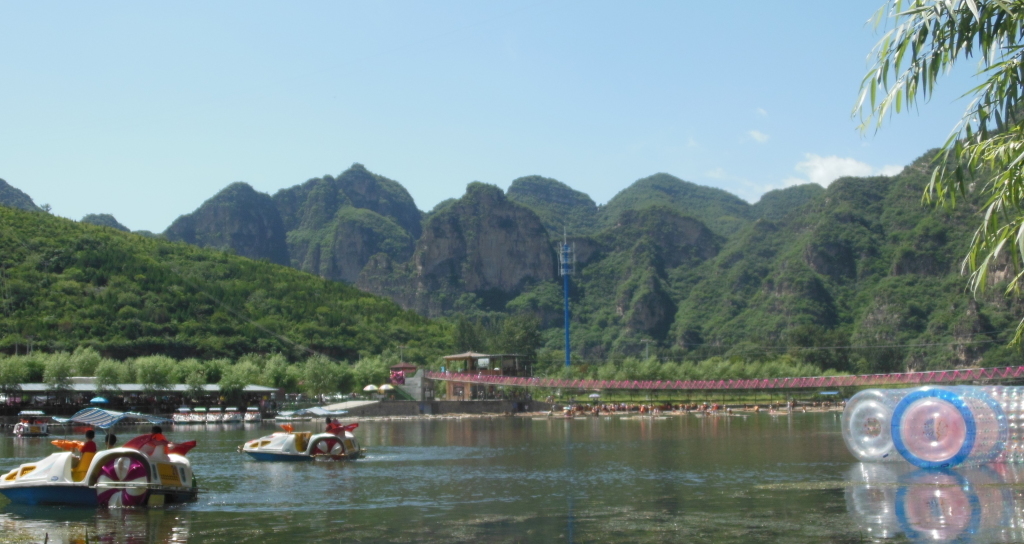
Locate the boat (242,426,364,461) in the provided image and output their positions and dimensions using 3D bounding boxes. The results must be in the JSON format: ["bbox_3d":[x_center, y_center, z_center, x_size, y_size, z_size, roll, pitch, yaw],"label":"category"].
[{"bbox_3d":[-7.342,5.978,39.300,3.950,1.320,1.900,-2,-7,6],"label":"boat"}]

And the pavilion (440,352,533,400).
[{"bbox_3d":[-4.038,16.547,178.000,12.500,7.500,6.500,-6,-9,38],"label":"pavilion"}]

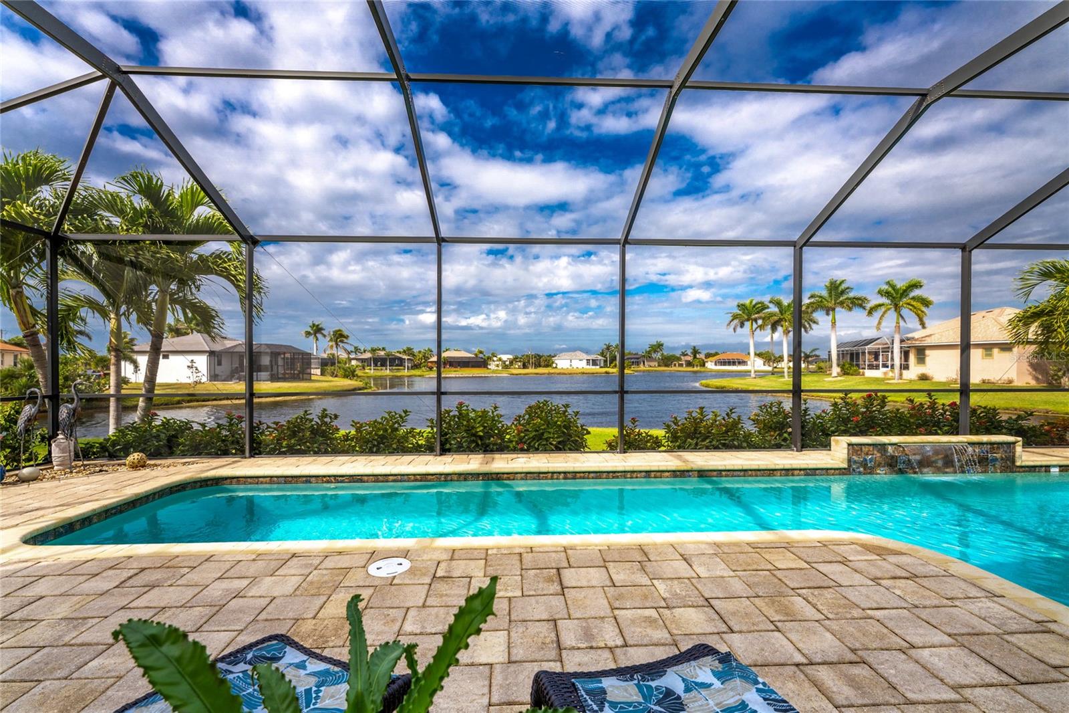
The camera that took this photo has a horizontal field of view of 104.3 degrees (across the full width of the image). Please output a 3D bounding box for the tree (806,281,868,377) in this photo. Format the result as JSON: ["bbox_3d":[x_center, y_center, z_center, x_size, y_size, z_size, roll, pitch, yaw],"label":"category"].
[{"bbox_3d":[31.153,-2.893,43.000,6.400,10.200,6.400,0,0,0],"label":"tree"}]

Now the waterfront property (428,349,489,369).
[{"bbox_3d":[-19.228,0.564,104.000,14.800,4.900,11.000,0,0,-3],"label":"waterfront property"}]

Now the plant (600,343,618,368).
[{"bbox_3d":[23.967,-0.404,134.000,5.600,8.300,5.600,0,0,0],"label":"plant"}]

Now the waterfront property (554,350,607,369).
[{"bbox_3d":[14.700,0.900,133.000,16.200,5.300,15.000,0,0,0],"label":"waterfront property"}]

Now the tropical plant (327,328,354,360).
[{"bbox_3d":[-25.285,-0.651,54.000,3.400,6.100,3.400,0,0,0],"label":"tropical plant"}]

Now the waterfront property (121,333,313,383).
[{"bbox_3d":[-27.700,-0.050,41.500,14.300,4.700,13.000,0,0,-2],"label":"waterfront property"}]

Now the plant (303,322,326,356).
[{"bbox_3d":[-40.092,-2.137,76.000,3.800,8.600,3.800,0,0,0],"label":"plant"}]

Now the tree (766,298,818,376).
[{"bbox_3d":[25.729,-1.834,41.500,4.700,8.100,4.700,0,0,0],"label":"tree"}]

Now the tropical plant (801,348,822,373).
[{"bbox_3d":[48.039,0.651,72.000,3.600,4.200,3.600,0,0,0],"label":"tropical plant"}]

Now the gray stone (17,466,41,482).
[{"bbox_3d":[-5.770,1.345,4.750,0.175,0.150,0.165,0,0,0],"label":"gray stone"}]

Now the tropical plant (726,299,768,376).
[{"bbox_3d":[24.485,-2.099,47.500,4.900,9.100,4.900,0,0,0],"label":"tropical plant"}]

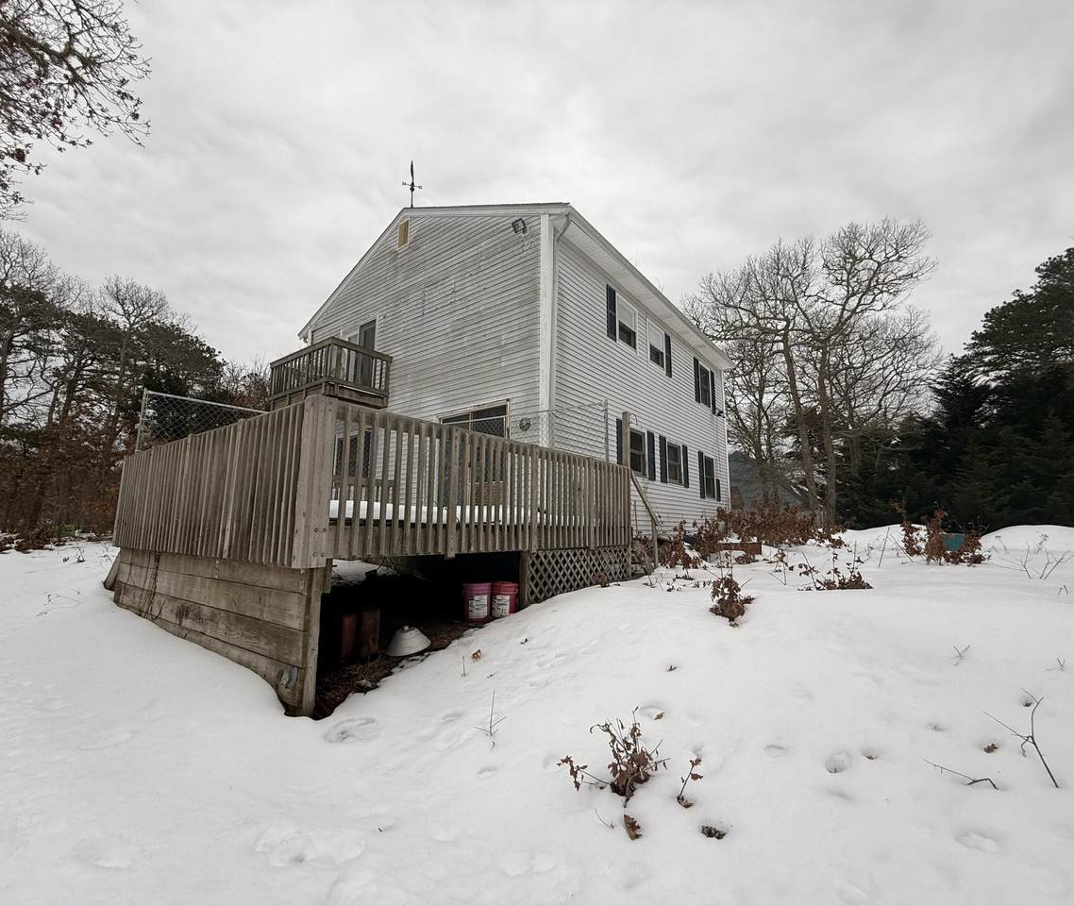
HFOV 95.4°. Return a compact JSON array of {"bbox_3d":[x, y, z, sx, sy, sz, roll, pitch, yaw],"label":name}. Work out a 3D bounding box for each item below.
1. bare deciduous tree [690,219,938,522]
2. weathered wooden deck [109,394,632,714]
[{"bbox_3d":[10.772,-3.211,19.000,9.000,11.800,8.000,-5,-11,30],"label":"bare deciduous tree"},{"bbox_3d":[-2.071,1.263,7.018,5.000,2.340,5.200,-7,-12,37],"label":"weathered wooden deck"}]

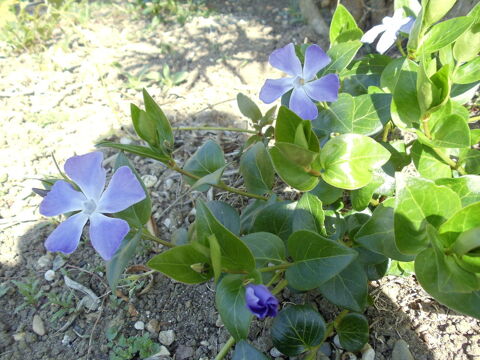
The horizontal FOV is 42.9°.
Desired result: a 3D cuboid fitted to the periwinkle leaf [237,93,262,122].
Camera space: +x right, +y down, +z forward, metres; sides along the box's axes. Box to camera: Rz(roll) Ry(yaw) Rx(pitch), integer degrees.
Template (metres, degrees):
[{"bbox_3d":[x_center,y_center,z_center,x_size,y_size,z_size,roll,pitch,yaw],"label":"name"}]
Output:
[{"bbox_3d":[0.006,-0.050,0.420,0.013,0.006,0.027,-33,72,-27],"label":"periwinkle leaf"}]

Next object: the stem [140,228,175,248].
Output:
[{"bbox_3d":[-0.043,0.031,0.318,0.021,0.004,0.004,25,48,0],"label":"stem"}]

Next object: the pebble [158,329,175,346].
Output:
[{"bbox_3d":[-0.042,0.091,0.352,0.009,0.008,0.009,0,36,0],"label":"pebble"}]

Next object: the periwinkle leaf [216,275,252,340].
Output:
[{"bbox_3d":[-0.003,0.064,0.305,0.021,0.008,0.036,1,76,9],"label":"periwinkle leaf"}]

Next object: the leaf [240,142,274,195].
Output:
[{"bbox_3d":[0.012,-0.008,0.411,0.021,0.034,0.009,-11,-5,-1],"label":"leaf"}]

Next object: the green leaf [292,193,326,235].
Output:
[{"bbox_3d":[0.043,0.021,0.375,0.021,0.010,0.030,-10,62,0],"label":"green leaf"}]

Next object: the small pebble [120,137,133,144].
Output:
[{"bbox_3d":[-0.098,-0.034,0.525,0.010,0.005,0.007,0,38,0],"label":"small pebble"}]

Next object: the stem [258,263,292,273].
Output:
[{"bbox_3d":[0.019,0.046,0.320,0.019,0.003,0.003,-12,38,-12],"label":"stem"}]

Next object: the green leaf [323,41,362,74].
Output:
[{"bbox_3d":[0.071,-0.086,0.430,0.040,0.009,0.022,-43,47,-12],"label":"green leaf"}]

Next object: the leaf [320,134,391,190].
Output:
[{"bbox_3d":[0.071,-0.011,0.380,0.045,0.009,0.034,-7,68,-5],"label":"leaf"}]

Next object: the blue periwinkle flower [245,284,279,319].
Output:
[{"bbox_3d":[0.012,0.065,0.328,0.017,0.017,0.020,-6,30,-20],"label":"blue periwinkle flower"}]

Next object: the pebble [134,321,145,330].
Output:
[{"bbox_3d":[-0.060,0.087,0.365,0.005,0.005,0.005,0,40,0],"label":"pebble"}]

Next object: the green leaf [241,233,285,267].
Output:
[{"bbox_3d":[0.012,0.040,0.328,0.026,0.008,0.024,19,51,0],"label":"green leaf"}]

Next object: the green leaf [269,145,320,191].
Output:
[{"bbox_3d":[0.032,-0.007,0.370,0.029,0.012,0.027,-2,72,6],"label":"green leaf"}]

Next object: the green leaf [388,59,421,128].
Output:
[{"bbox_3d":[0.117,-0.061,0.425,0.025,0.047,0.010,-8,0,22],"label":"green leaf"}]

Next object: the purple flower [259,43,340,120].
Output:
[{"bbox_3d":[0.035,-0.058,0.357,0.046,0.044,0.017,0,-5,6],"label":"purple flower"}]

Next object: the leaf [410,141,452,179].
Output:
[{"bbox_3d":[0.132,-0.013,0.420,0.028,0.009,0.029,0,66,0],"label":"leaf"}]

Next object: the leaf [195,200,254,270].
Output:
[{"bbox_3d":[-0.009,0.029,0.326,0.025,0.011,0.046,-24,63,-19],"label":"leaf"}]

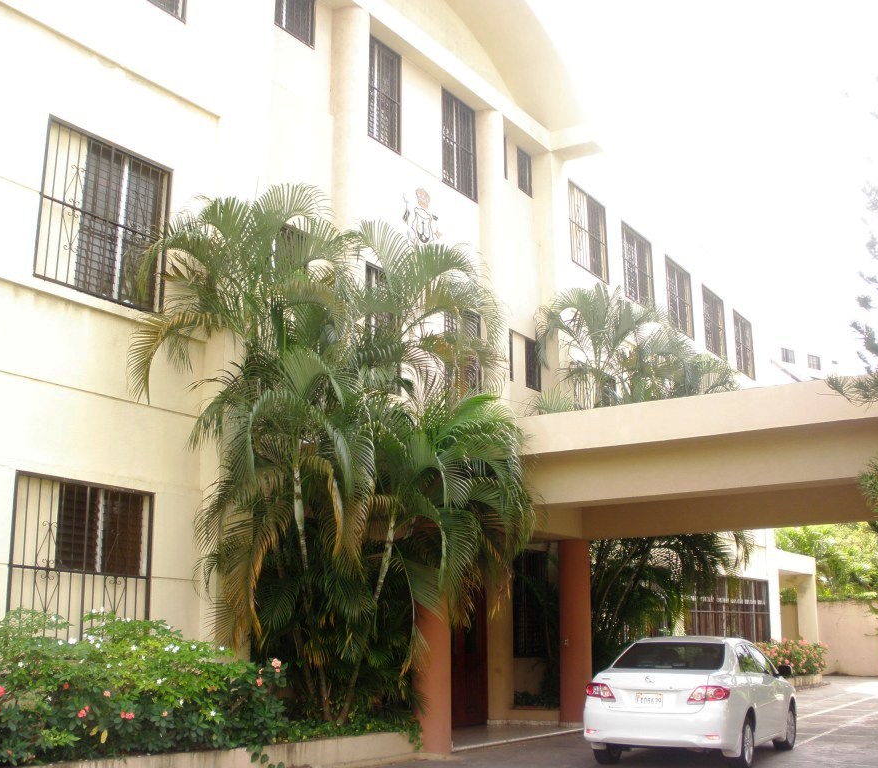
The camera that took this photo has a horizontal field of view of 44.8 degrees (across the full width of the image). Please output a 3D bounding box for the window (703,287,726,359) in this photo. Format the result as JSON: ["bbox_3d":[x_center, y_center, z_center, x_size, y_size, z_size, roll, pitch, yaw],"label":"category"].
[{"bbox_3d":[8.069,-1.753,31.090,0.150,1.909,1.834,-9,-16,32],"label":"window"}]

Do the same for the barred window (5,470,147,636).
[{"bbox_3d":[-3.848,2.000,11.532,0.150,1.891,1.872,-9,-16,32],"label":"barred window"}]

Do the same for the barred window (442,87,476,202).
[{"bbox_3d":[0.386,-4.414,19.799,0.150,1.891,1.286,-9,-16,32],"label":"barred window"}]

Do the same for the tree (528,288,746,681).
[{"bbox_3d":[3.955,2.172,20.623,3.800,7.800,5.200,-9,-16,33],"label":"tree"}]

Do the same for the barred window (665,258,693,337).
[{"bbox_3d":[6.525,-2.315,28.790,0.150,1.909,1.881,-9,-16,32],"label":"barred window"}]

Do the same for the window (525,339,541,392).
[{"bbox_3d":[1.879,-0.384,21.163,0.150,1.027,0.643,-9,-16,32],"label":"window"}]

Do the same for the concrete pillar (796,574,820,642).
[{"bbox_3d":[12.270,8.104,35.216,0.600,3.529,0.450,-9,-16,33],"label":"concrete pillar"}]

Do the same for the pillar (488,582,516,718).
[{"bbox_3d":[1.039,4.198,17.773,0.480,2.844,0.480,0,-14,0],"label":"pillar"}]

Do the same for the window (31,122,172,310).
[{"bbox_3d":[-3.840,-1.908,12.312,0.180,1.850,1.802,-9,-16,33],"label":"window"}]

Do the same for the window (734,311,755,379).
[{"bbox_3d":[9.147,-1.155,32.049,0.180,1.787,1.633,-9,-16,33],"label":"window"}]

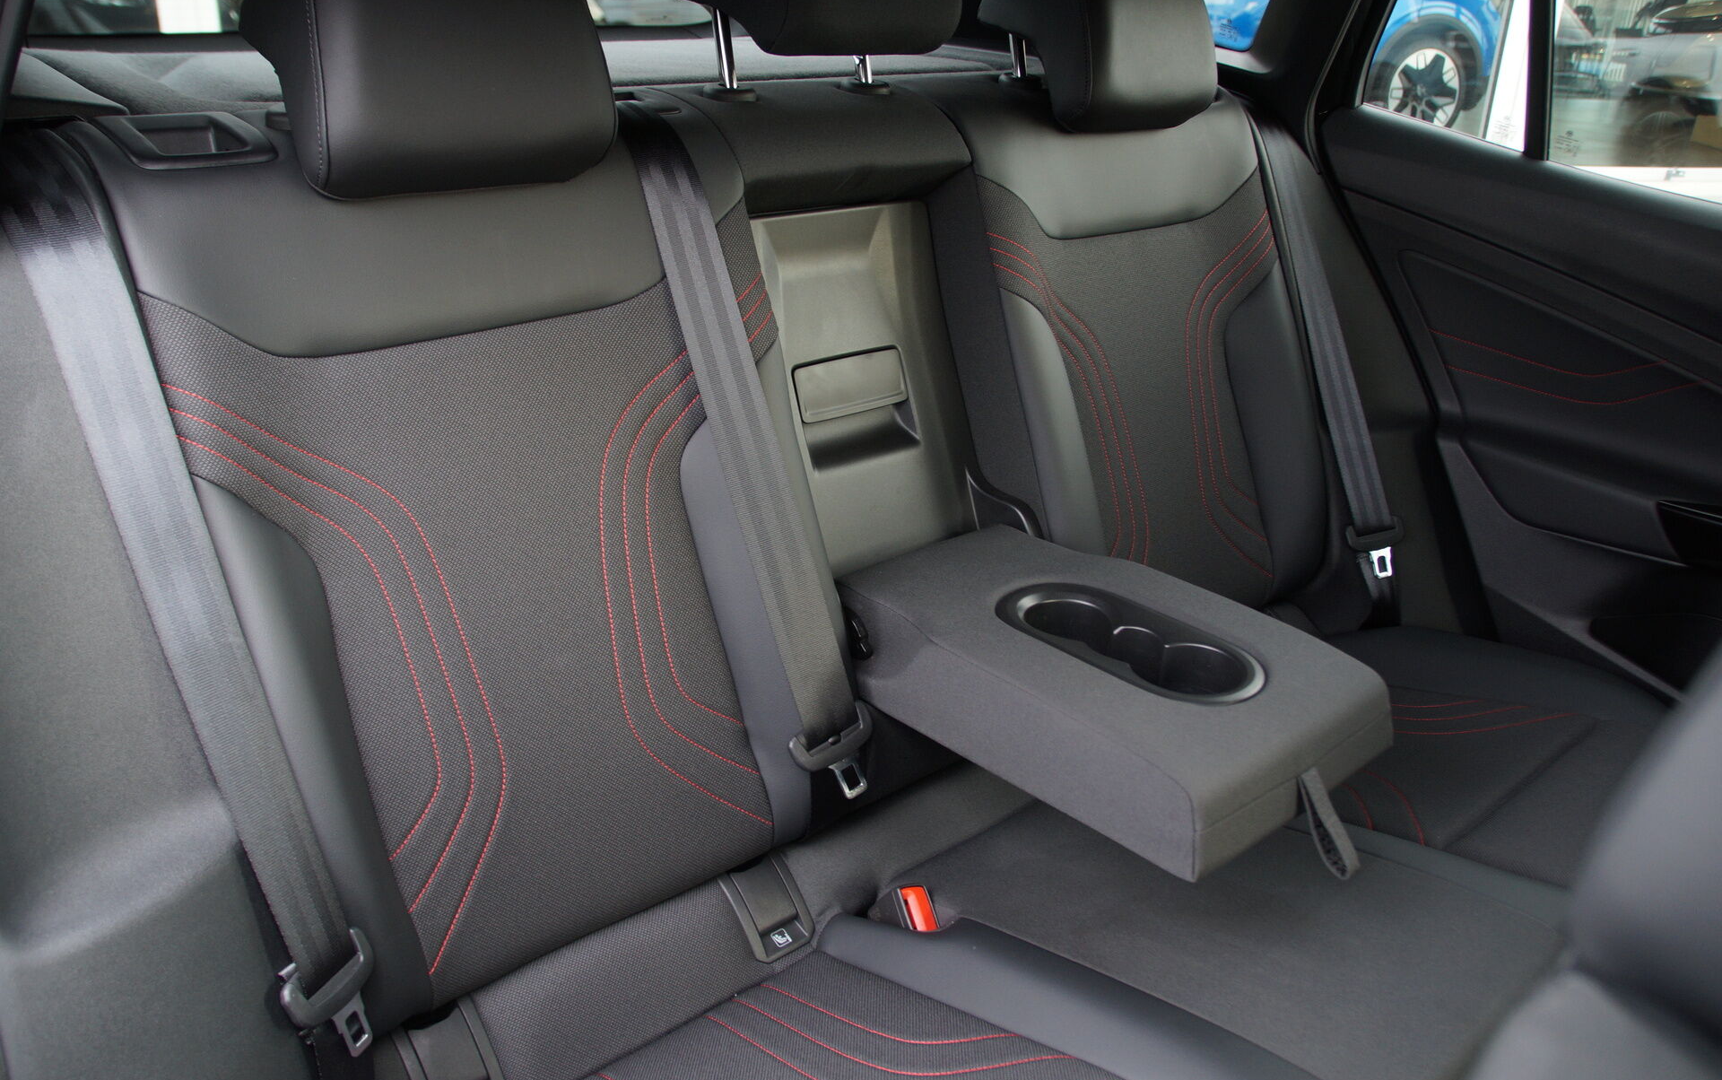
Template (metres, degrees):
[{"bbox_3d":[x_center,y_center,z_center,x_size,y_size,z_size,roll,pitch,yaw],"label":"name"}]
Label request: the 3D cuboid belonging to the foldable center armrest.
[{"bbox_3d":[0.186,0.095,0.986,0.250,0.087,0.352,-17,29,-39],"label":"foldable center armrest"}]

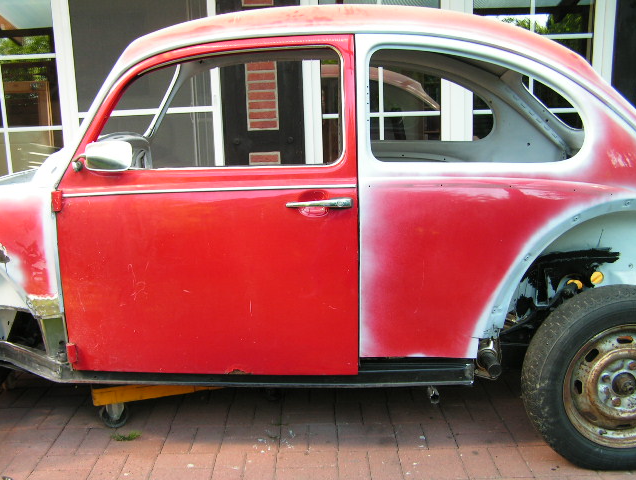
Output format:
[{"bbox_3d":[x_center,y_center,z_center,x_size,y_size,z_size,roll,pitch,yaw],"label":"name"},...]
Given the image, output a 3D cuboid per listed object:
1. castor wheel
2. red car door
[{"bbox_3d":[-0.758,0.635,2.590,0.100,0.110,0.045,-9,15,-32],"label":"castor wheel"},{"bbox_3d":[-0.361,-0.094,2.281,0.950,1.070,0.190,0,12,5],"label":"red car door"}]

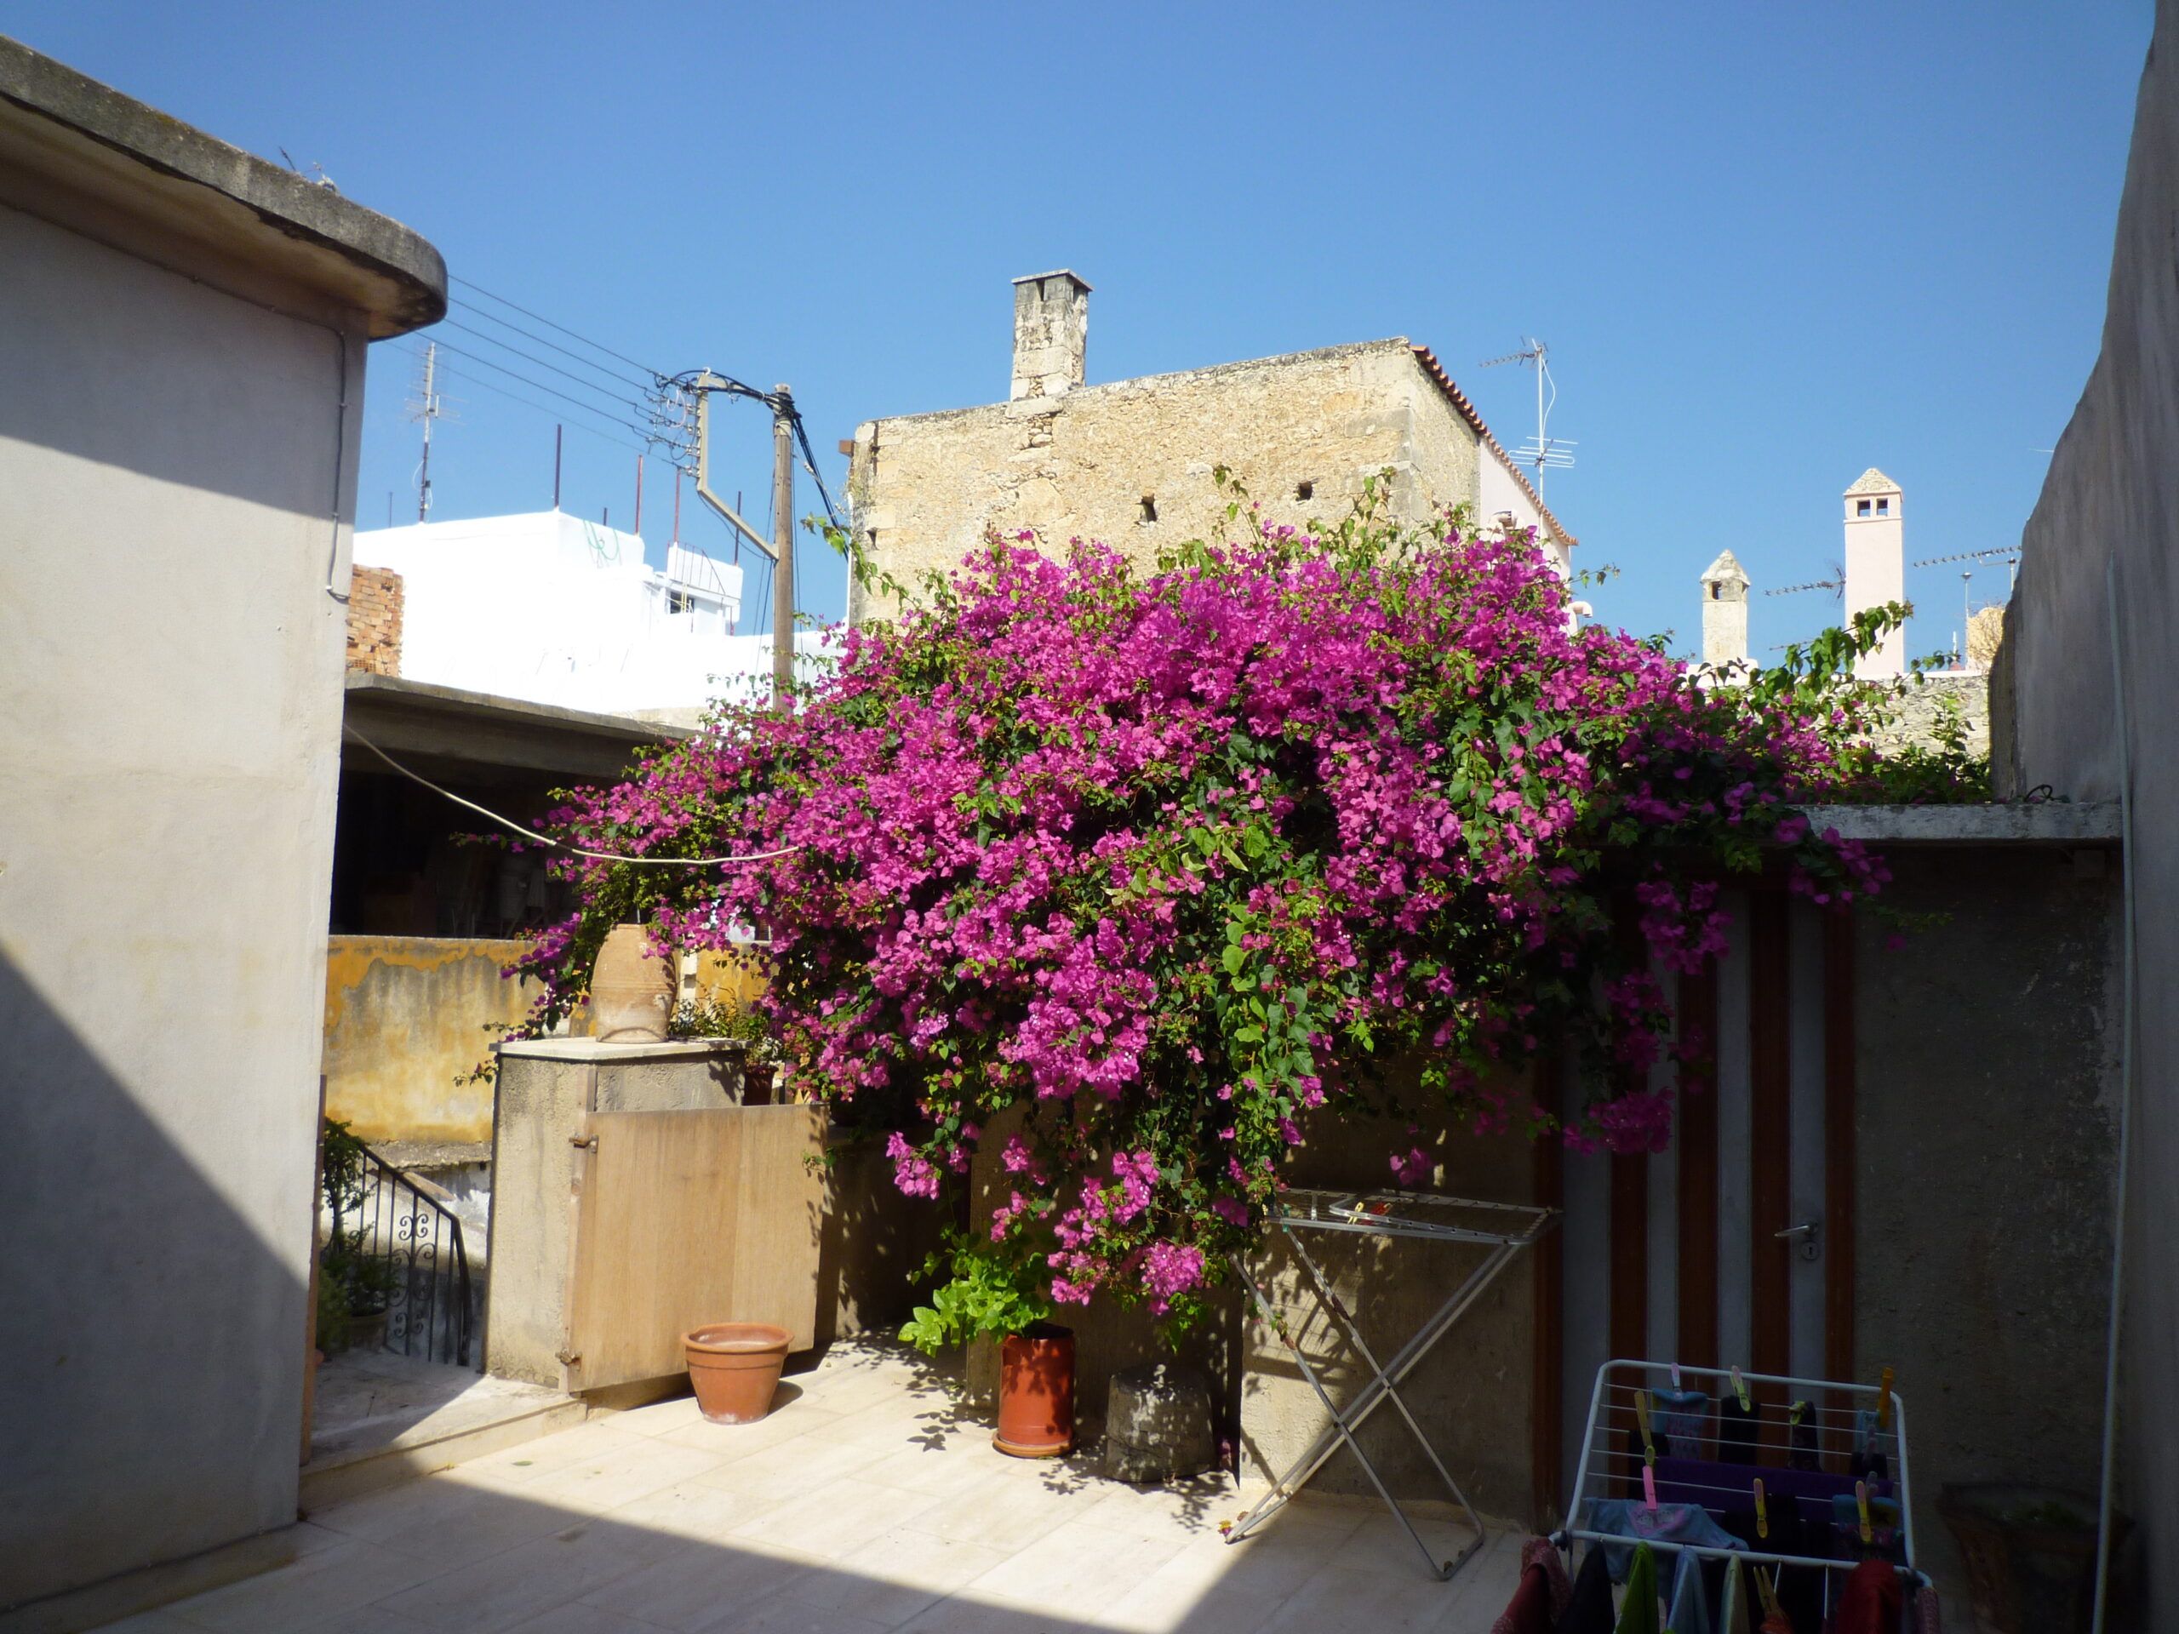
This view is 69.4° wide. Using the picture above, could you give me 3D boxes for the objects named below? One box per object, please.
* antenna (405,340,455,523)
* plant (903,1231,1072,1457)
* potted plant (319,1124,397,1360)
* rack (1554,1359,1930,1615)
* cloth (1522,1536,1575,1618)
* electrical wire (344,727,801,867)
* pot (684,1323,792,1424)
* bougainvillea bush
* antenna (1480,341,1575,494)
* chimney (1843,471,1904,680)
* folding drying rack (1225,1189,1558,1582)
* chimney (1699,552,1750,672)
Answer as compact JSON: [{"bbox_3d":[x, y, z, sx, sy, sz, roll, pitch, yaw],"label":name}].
[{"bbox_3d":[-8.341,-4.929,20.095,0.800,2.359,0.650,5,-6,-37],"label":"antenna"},{"bbox_3d":[-0.344,1.845,5.522,0.580,0.727,0.480,2,-4,0],"label":"plant"},{"bbox_3d":[-2.931,1.663,6.354,0.360,0.890,0.360,-1,-5,28],"label":"potted plant"},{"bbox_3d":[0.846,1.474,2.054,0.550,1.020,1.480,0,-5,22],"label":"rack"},{"bbox_3d":[0.688,1.148,2.360,0.090,0.150,0.100,0,-5,22],"label":"cloth"},{"bbox_3d":[-1.683,-0.047,5.297,1.527,0.392,0.080,5,-5,-33],"label":"electrical wire"},{"bbox_3d":[-1.296,2.062,5.815,0.389,0.280,0.389,2,-4,0],"label":"pot"},{"bbox_3d":[0.196,0.343,5.847,4.900,2.730,1.800,-1,-5,28],"label":"bougainvillea bush"},{"bbox_3d":[4.909,-4.462,17.574,1.000,1.831,0.750,-2,-6,34],"label":"antenna"},{"bbox_3d":[8.251,-2.582,16.591,0.570,2.262,0.570,-1,-5,28],"label":"chimney"},{"bbox_3d":[0.865,1.703,4.807,1.050,0.987,0.500,-1,-5,28],"label":"folding drying rack"},{"bbox_3d":[7.273,-2.385,18.000,0.470,1.360,0.470,-1,-5,34],"label":"chimney"}]

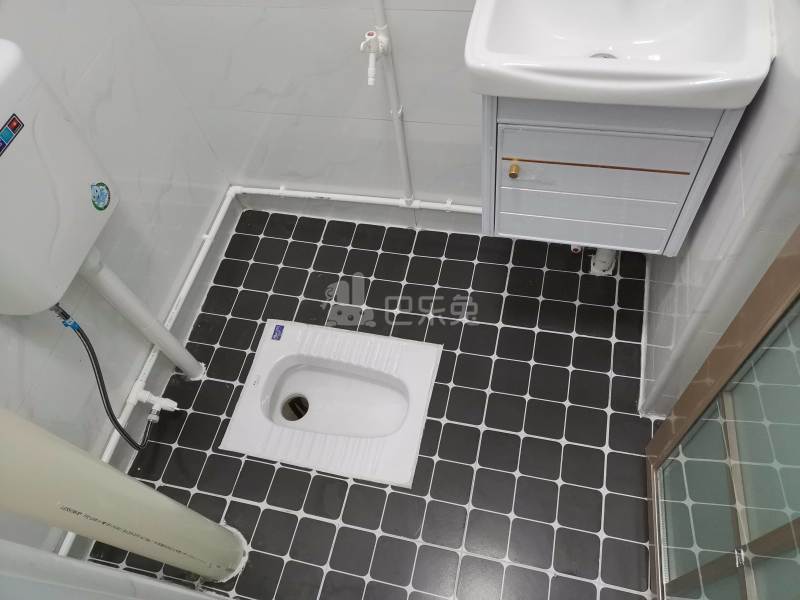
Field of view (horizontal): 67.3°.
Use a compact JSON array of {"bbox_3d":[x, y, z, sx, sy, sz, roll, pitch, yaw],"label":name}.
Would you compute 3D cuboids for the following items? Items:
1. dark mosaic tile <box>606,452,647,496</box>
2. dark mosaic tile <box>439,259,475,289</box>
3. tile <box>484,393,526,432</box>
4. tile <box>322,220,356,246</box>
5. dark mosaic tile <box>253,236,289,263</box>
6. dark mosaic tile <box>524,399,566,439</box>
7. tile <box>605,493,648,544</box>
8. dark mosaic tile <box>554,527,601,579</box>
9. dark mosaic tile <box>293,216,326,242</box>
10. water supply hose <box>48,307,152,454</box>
[{"bbox_3d":[0.539,0.415,1.426,0.097,0.009,0.097,8,61,13],"label":"dark mosaic tile"},{"bbox_3d":[0.167,-0.074,1.779,0.097,0.009,0.097,8,61,13],"label":"dark mosaic tile"},{"bbox_3d":[0.274,0.294,1.558,0.096,0.010,0.096,7,61,14],"label":"tile"},{"bbox_3d":[-0.195,-0.212,1.922,0.096,0.008,0.096,7,61,14],"label":"tile"},{"bbox_3d":[-0.409,-0.154,1.924,0.096,0.008,0.096,8,61,14],"label":"dark mosaic tile"},{"bbox_3d":[0.367,0.303,1.520,0.095,0.010,0.095,8,61,14],"label":"dark mosaic tile"},{"bbox_3d":[0.518,0.499,1.378,0.097,0.010,0.097,7,60,14],"label":"tile"},{"bbox_3d":[0.398,0.572,1.353,0.097,0.010,0.097,7,60,14],"label":"dark mosaic tile"},{"bbox_3d":[-0.293,-0.225,1.968,0.096,0.010,0.096,7,61,14],"label":"dark mosaic tile"},{"bbox_3d":[-0.665,0.193,1.361,0.055,0.470,0.167,7,61,14],"label":"water supply hose"}]

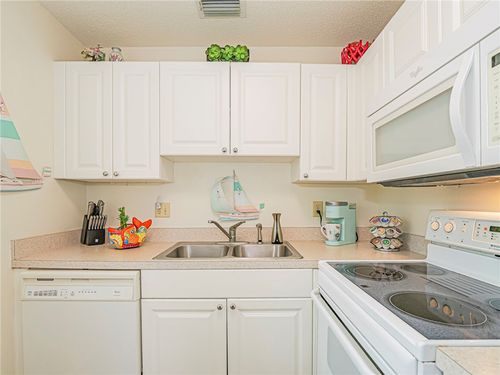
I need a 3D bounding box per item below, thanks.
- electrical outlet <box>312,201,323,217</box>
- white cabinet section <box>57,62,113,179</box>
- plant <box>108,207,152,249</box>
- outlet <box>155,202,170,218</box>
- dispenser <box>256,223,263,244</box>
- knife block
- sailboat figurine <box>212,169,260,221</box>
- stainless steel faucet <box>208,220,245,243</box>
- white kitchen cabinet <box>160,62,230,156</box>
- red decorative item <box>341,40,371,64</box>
[{"bbox_3d":[0.536,0.172,1.814,0.077,0.119,0.010,0,-1,-1],"label":"electrical outlet"},{"bbox_3d":[-1.076,-0.429,1.655,0.366,0.765,0.320,0,-2,-1],"label":"white cabinet section"},{"bbox_3d":[-0.799,0.262,1.575,0.260,0.270,0.145,1,-1,-26],"label":"plant"},{"bbox_3d":[-0.682,0.177,1.799,0.116,0.117,0.012,0,-1,-1],"label":"outlet"},{"bbox_3d":[0.072,0.323,1.670,0.045,0.155,0.055,0,-1,20],"label":"dispenser"},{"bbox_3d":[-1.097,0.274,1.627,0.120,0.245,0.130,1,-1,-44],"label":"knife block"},{"bbox_3d":[-0.116,0.066,1.801,0.375,0.400,0.030,0,-1,-1],"label":"sailboat figurine"},{"bbox_3d":[-0.169,0.319,1.633,0.250,0.165,0.110,1,-1,-42],"label":"stainless steel faucet"},{"bbox_3d":[-0.356,-0.503,1.663,0.457,0.610,0.318,0,-1,-1],"label":"white kitchen cabinet"},{"bbox_3d":[0.762,-0.918,1.651,0.230,0.225,0.230,0,-1,-1],"label":"red decorative item"}]

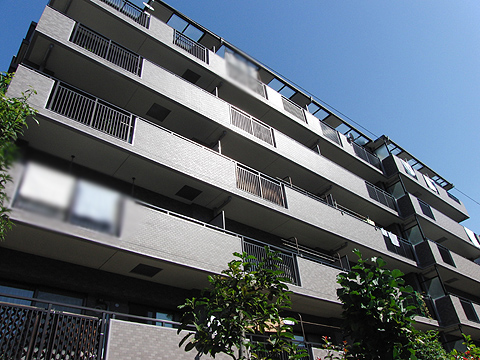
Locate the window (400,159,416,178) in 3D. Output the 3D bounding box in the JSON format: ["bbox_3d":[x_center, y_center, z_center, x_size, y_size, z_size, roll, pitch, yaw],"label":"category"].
[{"bbox_3d":[10.504,-0.679,22.448,1.208,1.145,0.120,23,-45,-33],"label":"window"}]

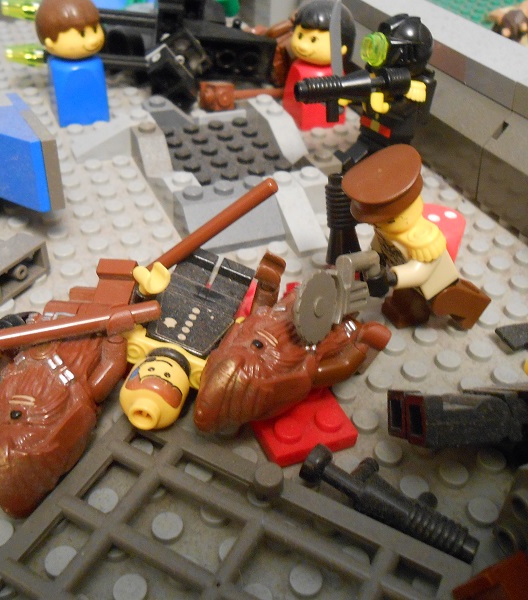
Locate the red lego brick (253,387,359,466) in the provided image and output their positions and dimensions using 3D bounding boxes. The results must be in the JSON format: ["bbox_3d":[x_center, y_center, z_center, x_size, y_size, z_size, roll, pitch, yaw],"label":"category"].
[{"bbox_3d":[0.005,0.020,0.125,0.016,0.005,0.020,-13,41,-20],"label":"red lego brick"}]

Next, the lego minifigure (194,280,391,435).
[{"bbox_3d":[0.004,0.008,0.128,0.044,0.015,0.024,-29,48,-35],"label":"lego minifigure"}]

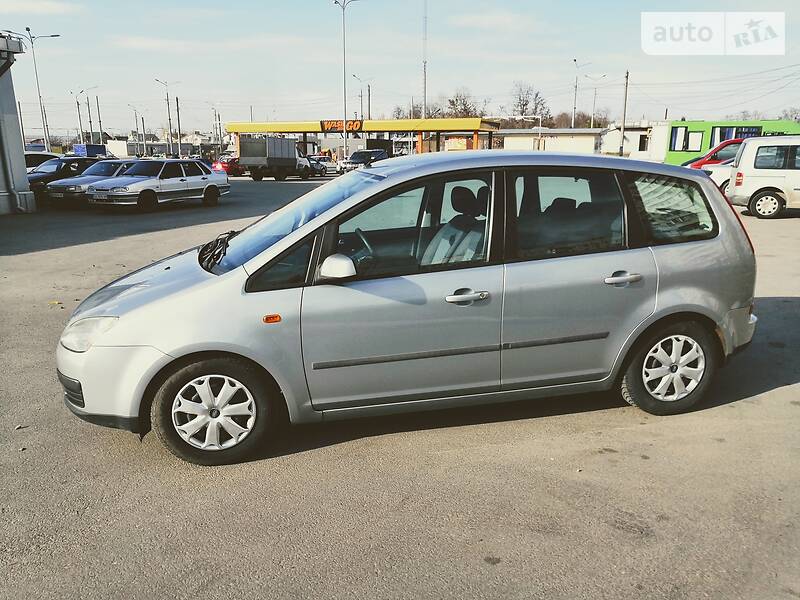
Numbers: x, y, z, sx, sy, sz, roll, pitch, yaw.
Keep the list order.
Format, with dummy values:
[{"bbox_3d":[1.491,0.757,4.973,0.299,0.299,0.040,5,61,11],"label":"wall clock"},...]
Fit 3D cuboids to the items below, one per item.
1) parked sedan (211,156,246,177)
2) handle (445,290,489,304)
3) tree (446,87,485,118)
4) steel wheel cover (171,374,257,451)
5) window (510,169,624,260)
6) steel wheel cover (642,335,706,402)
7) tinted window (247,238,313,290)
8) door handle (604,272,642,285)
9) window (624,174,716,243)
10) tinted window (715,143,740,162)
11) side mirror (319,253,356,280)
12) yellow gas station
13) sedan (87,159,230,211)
[{"bbox_3d":[-11.958,-9.465,44.320,1.720,1.450,4.300,4,14,18],"label":"parked sedan"},{"bbox_3d":[0.354,-0.012,3.251,0.240,0.055,0.055,-3,14,-14],"label":"handle"},{"bbox_3d":[8.702,-22.749,82.996,5.500,10.000,5.500,0,13,0],"label":"tree"},{"bbox_3d":[-0.923,0.561,3.118,0.415,0.415,0.070,-3,14,-14],"label":"steel wheel cover"},{"bbox_3d":[0.905,-0.478,3.411,0.680,0.460,0.060,-4,-4,-12],"label":"window"},{"bbox_3d":[1.633,0.408,3.736,0.405,0.405,0.060,-4,14,-12],"label":"steel wheel cover"},{"bbox_3d":[-0.576,-0.175,3.042,0.360,0.270,0.060,-4,-3,-9],"label":"tinted window"},{"bbox_3d":[1.241,-0.118,3.454,0.235,0.055,0.055,-3,14,-14],"label":"door handle"},{"bbox_3d":[1.575,-0.535,3.605,0.610,0.420,0.080,-3,-6,-18],"label":"window"},{"bbox_3d":[10.487,-4.680,19.800,0.900,0.570,0.070,5,2,21],"label":"tinted window"},{"bbox_3d":[-0.303,-0.162,3.023,0.155,0.140,0.230,-4,14,-12],"label":"side mirror"},{"bbox_3d":[-3.272,-13.027,53.411,22.500,4.350,7.000,5,14,18],"label":"yellow gas station"},{"bbox_3d":[-7.049,-3.522,18.587,1.660,1.400,4.300,6,15,25],"label":"sedan"}]

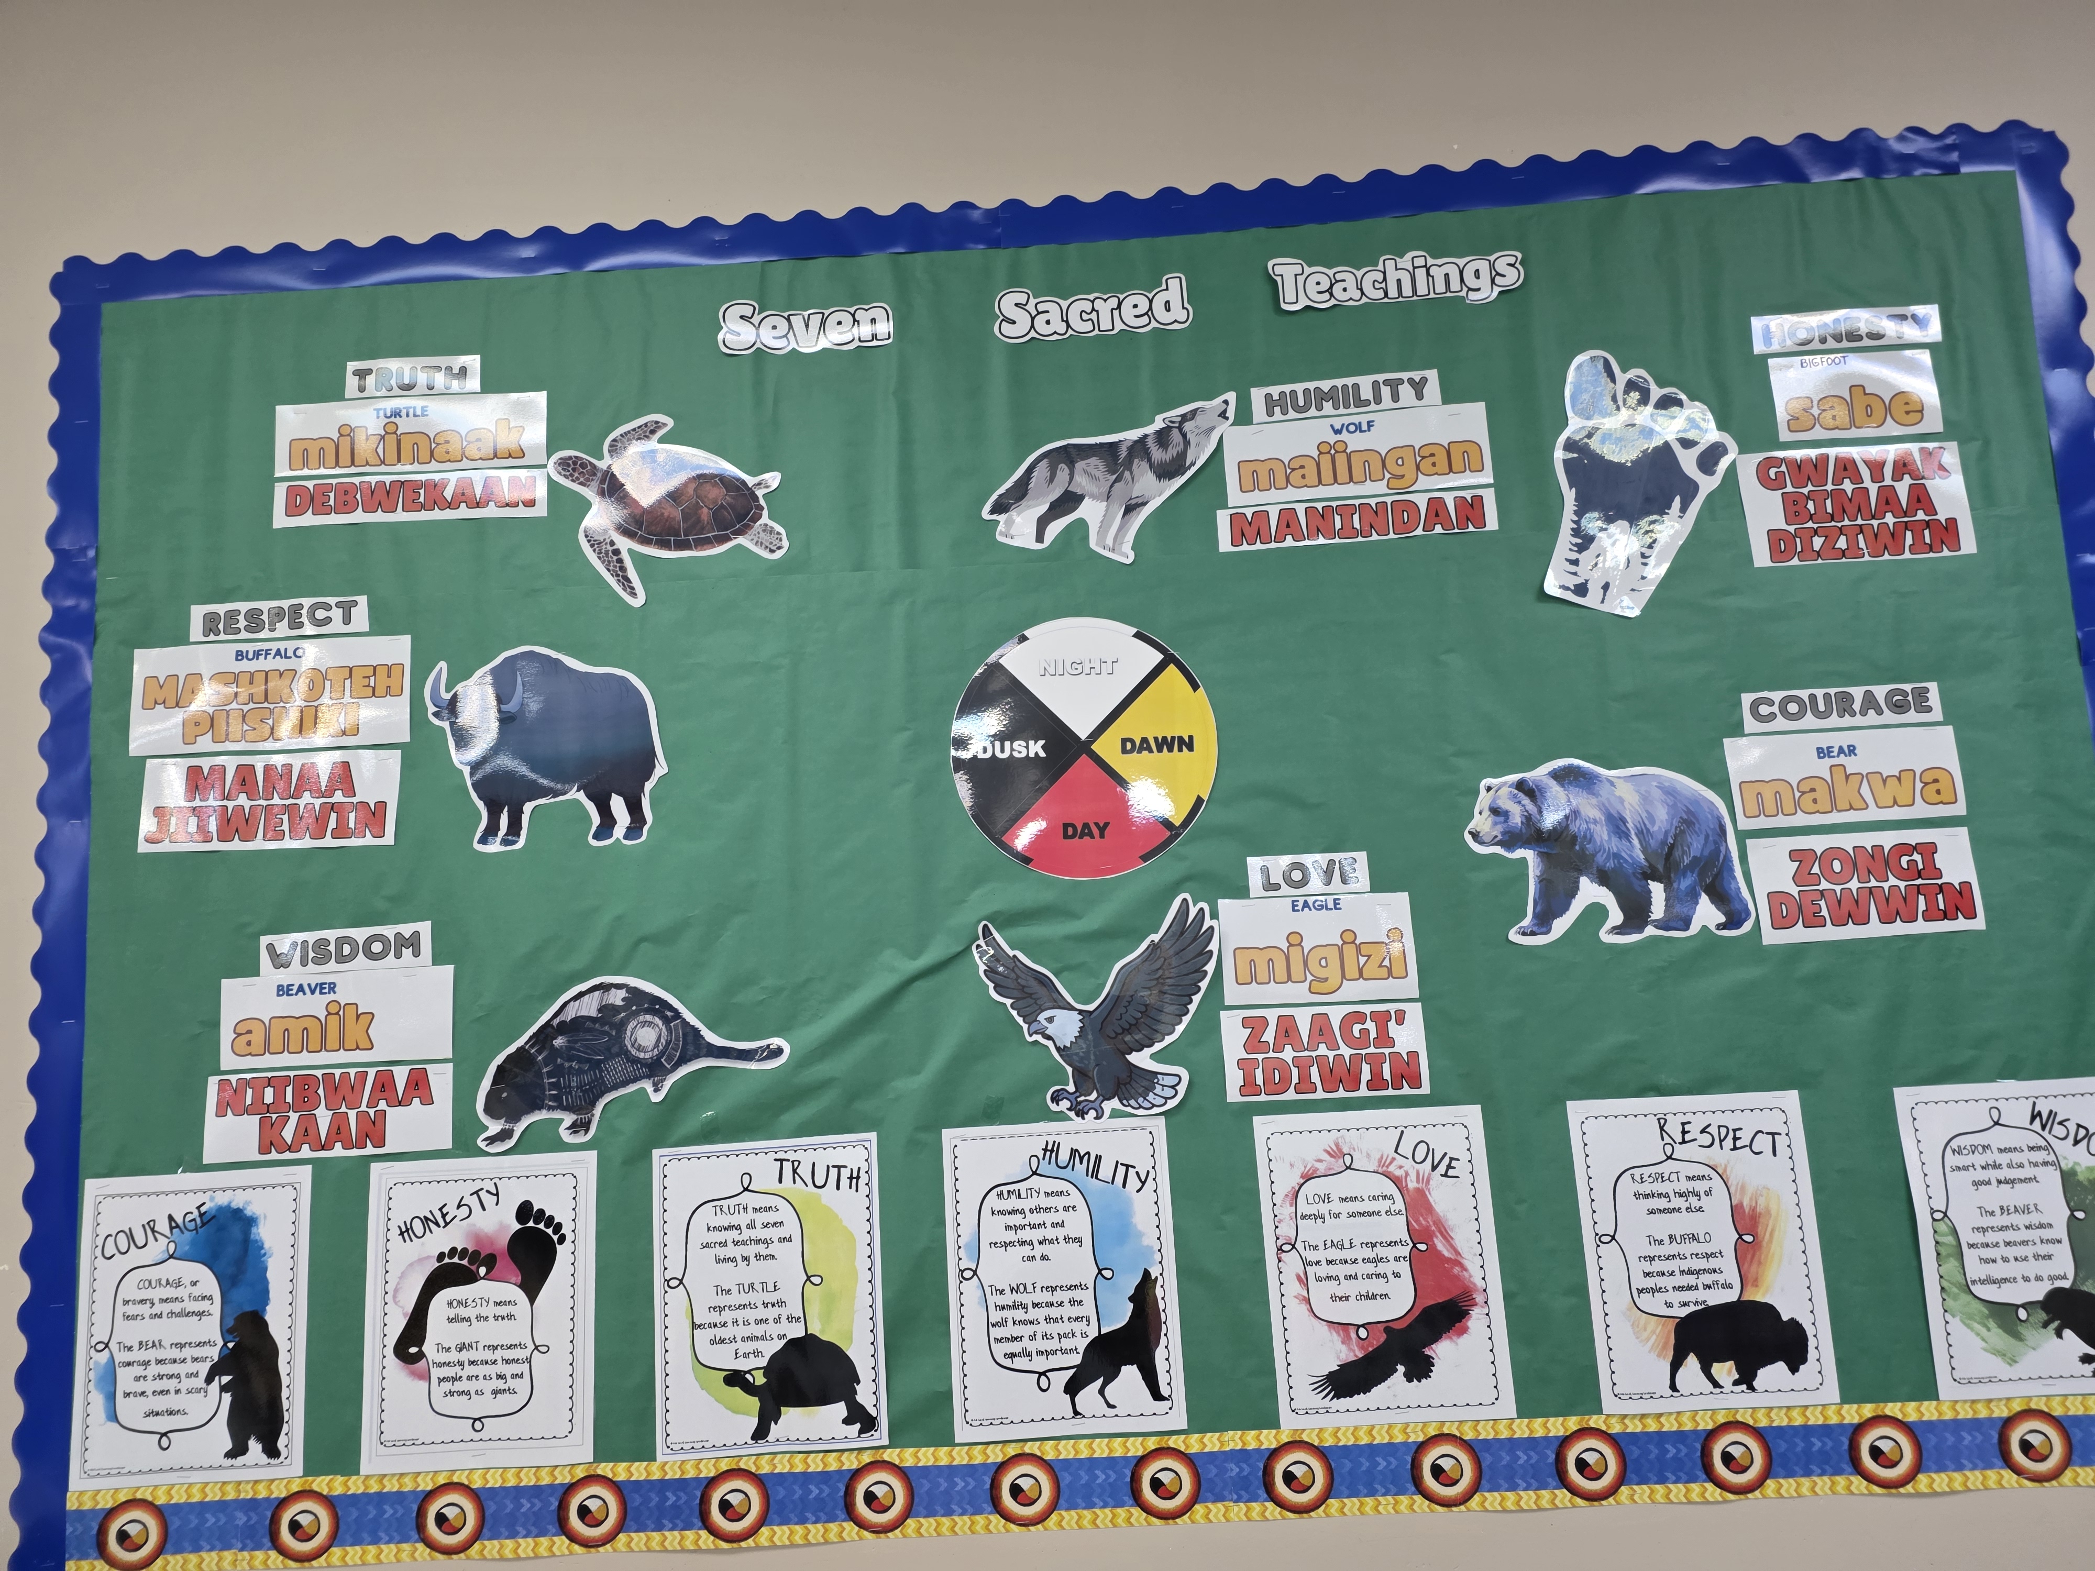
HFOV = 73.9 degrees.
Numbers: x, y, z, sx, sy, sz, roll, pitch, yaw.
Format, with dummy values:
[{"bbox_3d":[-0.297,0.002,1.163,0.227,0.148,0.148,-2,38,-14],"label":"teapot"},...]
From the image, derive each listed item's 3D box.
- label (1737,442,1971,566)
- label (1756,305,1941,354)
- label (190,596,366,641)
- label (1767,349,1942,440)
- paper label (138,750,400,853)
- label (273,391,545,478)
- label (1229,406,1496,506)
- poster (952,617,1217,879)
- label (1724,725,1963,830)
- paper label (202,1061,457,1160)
[{"bbox_3d":[0.828,-0.287,1.423,0.226,0.121,0.004,-4,-10,0],"label":"label"},{"bbox_3d":[0.842,-0.480,1.465,0.197,0.042,0.004,-4,-11,0],"label":"label"},{"bbox_3d":[-0.788,-0.171,1.430,0.183,0.038,0.004,-3,-10,0],"label":"label"},{"bbox_3d":[0.843,-0.407,1.452,0.169,0.093,0.004,-3,-11,0],"label":"label"},{"bbox_3d":[-0.779,0.017,1.396,0.258,0.096,0.004,-2,-10,1],"label":"paper label"},{"bbox_3d":[-0.672,-0.371,1.471,0.288,0.082,0.004,-3,-11,0],"label":"label"},{"bbox_3d":[0.322,-0.342,1.442,0.274,0.088,0.004,-5,-10,0],"label":"label"},{"bbox_3d":[0.037,-0.039,1.392,0.265,0.265,0.004,-3,-10,0],"label":"poster"},{"bbox_3d":[0.788,-0.008,1.373,0.225,0.090,0.004,-4,-10,0],"label":"label"},{"bbox_3d":[-0.693,0.317,1.344,0.239,0.081,0.004,-3,-11,0],"label":"paper label"}]

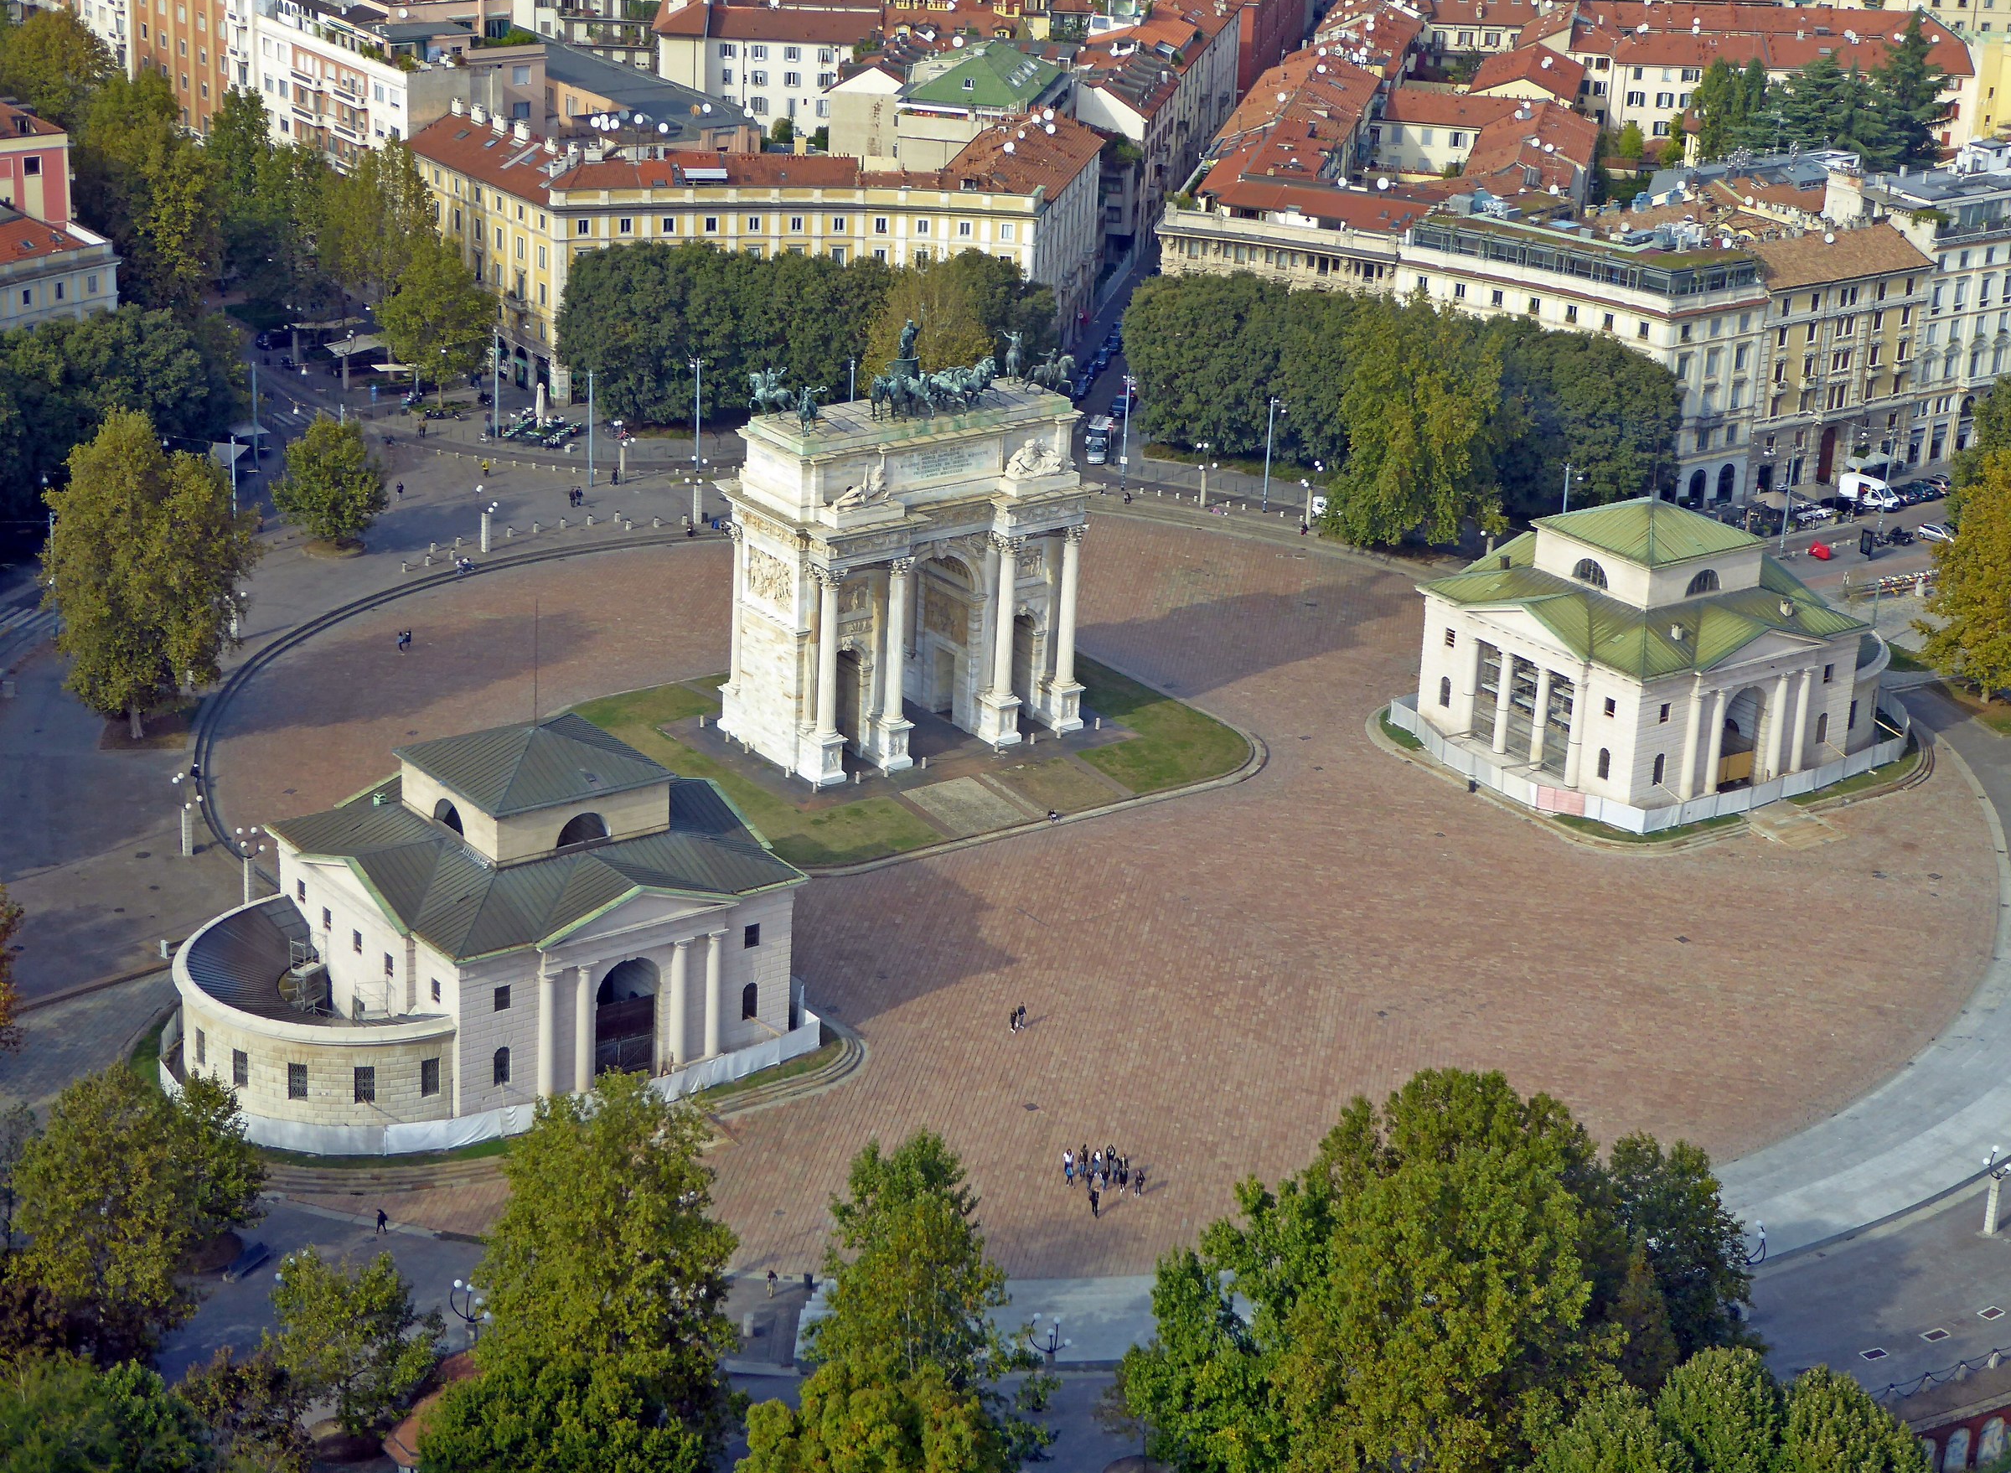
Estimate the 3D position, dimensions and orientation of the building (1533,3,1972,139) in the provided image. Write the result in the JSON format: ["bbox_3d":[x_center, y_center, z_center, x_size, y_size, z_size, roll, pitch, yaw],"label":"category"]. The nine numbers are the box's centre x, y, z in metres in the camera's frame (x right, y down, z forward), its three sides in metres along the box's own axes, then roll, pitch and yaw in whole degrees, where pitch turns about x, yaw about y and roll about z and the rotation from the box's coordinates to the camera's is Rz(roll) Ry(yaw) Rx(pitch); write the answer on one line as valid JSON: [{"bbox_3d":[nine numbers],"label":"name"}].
[{"bbox_3d":[96.634,-83.975,489.865,55.000,16.500,30.000,0,21,-9],"label":"building"}]

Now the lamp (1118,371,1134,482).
[{"bbox_3d":[11.070,-27.327,338.503,1.000,10.500,1.600,11,22,18],"label":"lamp"}]

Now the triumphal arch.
[{"bbox_3d":[-7.015,-14.544,275.864,25.200,29.800,14.200,-13,26,-36],"label":"triumphal arch"}]

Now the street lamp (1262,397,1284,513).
[{"bbox_3d":[23.557,-25.067,334.539,1.000,10.500,1.800,11,22,18],"label":"street lamp"}]

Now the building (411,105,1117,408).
[{"bbox_3d":[-21.732,-47.015,367.697,69.000,22.600,35.000,0,21,-9],"label":"building"}]

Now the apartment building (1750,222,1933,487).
[{"bbox_3d":[73.963,-36.237,355.227,24.000,21.900,14.000,-13,26,-36],"label":"apartment building"}]

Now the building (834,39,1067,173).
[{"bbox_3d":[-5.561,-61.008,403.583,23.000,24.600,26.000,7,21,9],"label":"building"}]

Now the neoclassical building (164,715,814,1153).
[{"bbox_3d":[-33.146,9.129,226.201,35.500,18.600,23.400,-13,26,-36],"label":"neoclassical building"}]

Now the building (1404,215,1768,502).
[{"bbox_3d":[51.812,-34.396,344.753,31.000,23.600,14.500,17,25,32],"label":"building"}]

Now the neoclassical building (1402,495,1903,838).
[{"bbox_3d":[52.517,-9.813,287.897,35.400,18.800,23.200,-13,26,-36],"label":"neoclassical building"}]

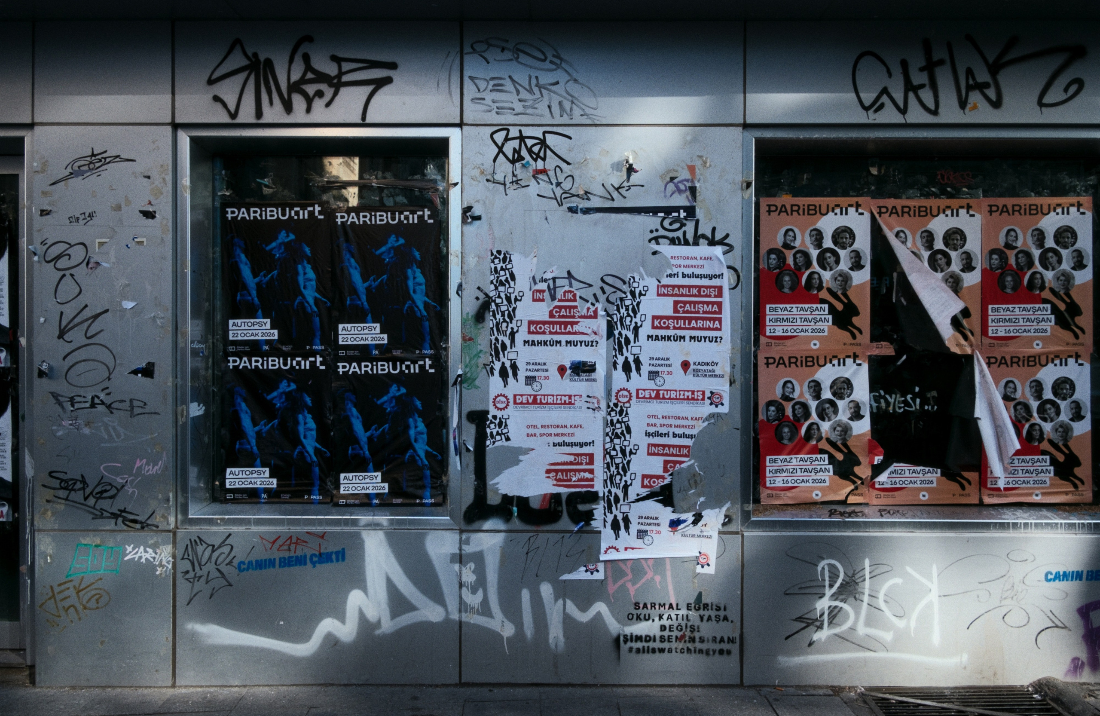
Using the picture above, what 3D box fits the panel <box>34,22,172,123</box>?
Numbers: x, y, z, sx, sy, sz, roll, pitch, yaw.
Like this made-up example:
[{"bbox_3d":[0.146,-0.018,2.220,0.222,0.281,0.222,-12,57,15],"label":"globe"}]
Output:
[{"bbox_3d":[-1.839,-1.176,3.034,0.572,0.418,0.030,0,1,0],"label":"panel"}]

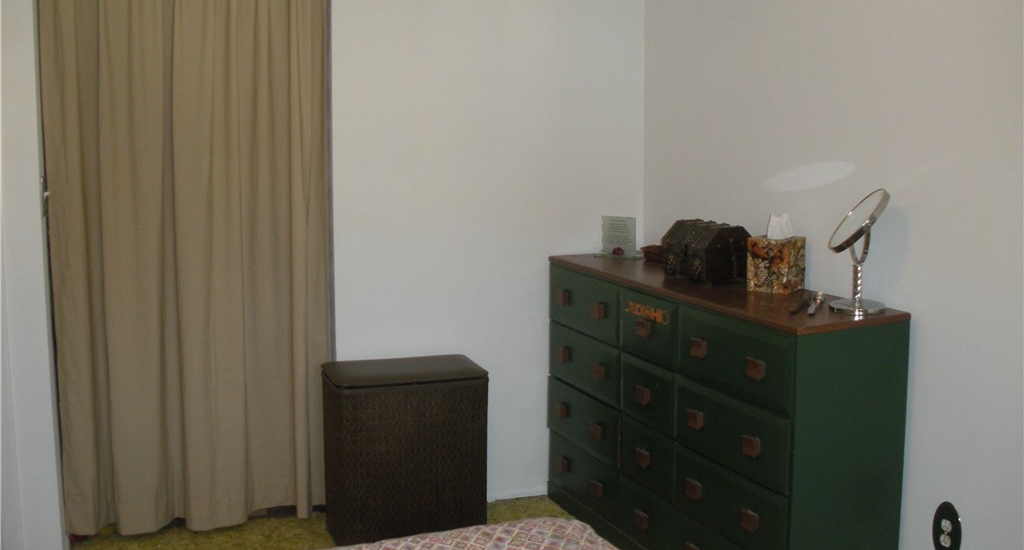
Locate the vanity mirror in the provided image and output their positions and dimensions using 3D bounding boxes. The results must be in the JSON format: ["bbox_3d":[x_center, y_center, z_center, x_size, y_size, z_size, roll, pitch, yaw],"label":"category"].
[{"bbox_3d":[0.875,-0.063,2.679,0.160,0.312,0.200,0,8,3],"label":"vanity mirror"}]

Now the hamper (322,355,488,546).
[{"bbox_3d":[-0.348,0.573,3.518,0.500,0.555,0.240,-3,9,-17],"label":"hamper"}]

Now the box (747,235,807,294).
[{"bbox_3d":[0.752,-0.031,3.018,0.126,0.151,0.126,5,10,34],"label":"box"}]

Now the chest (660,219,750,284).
[{"bbox_3d":[0.604,-0.074,3.246,0.178,0.172,0.240,-4,9,-26],"label":"chest"}]

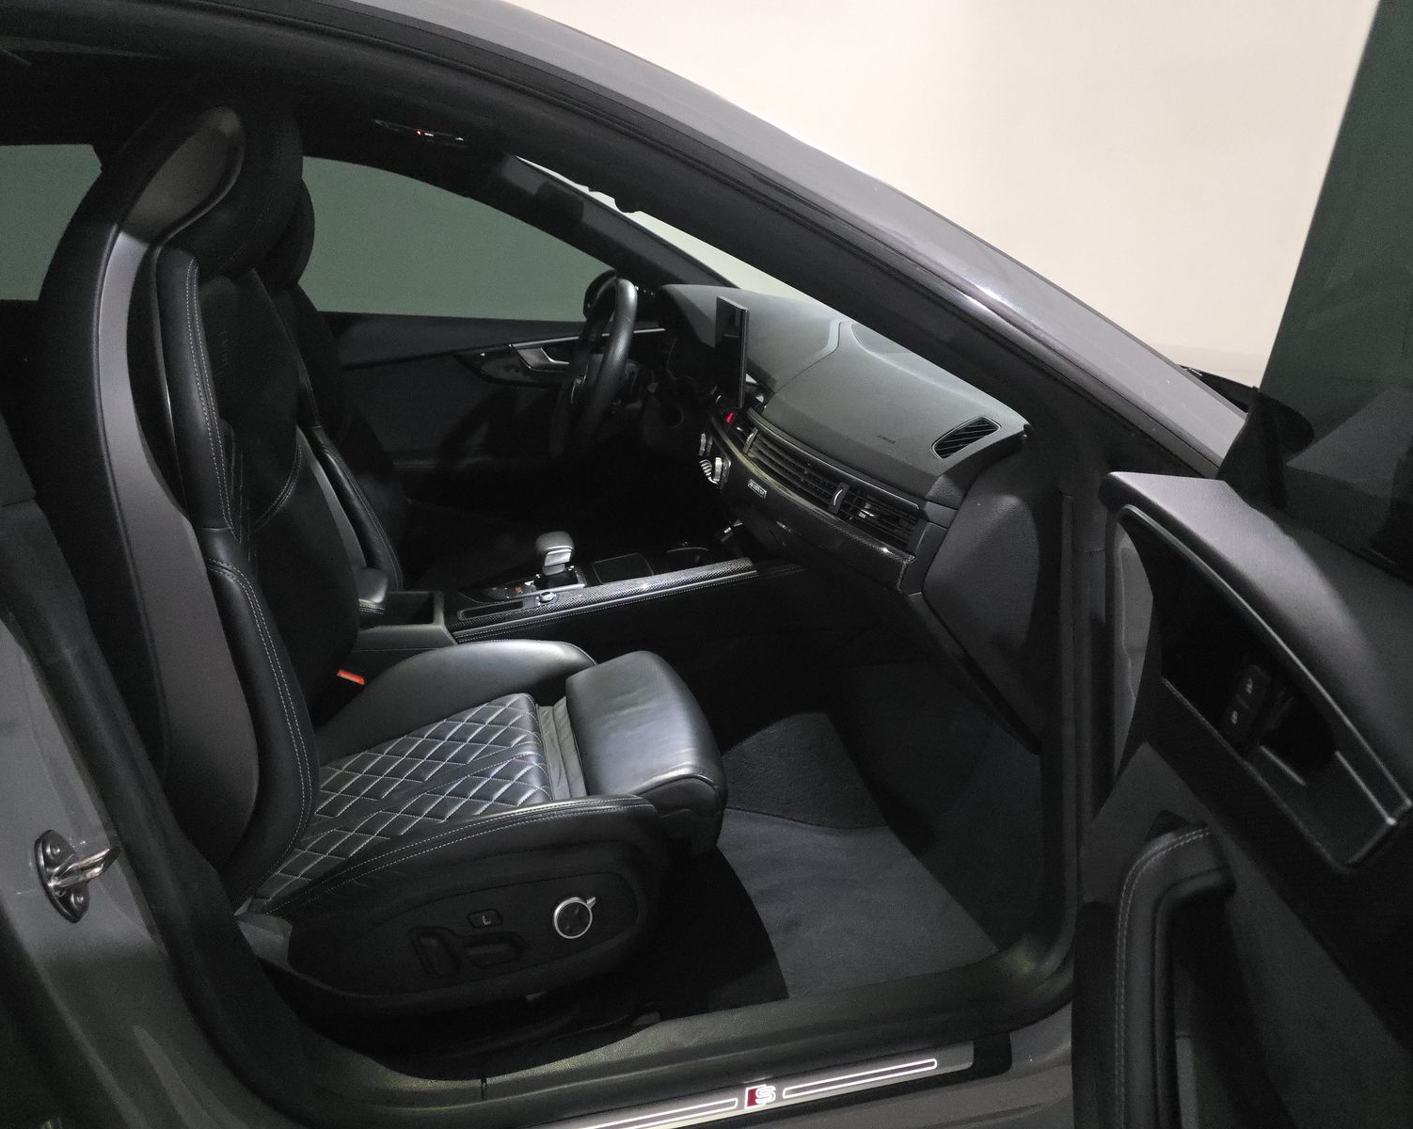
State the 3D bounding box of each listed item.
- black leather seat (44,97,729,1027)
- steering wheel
[{"bbox_3d":[-0.314,-0.016,1.143,0.690,0.950,0.560,-3,18,-14],"label":"black leather seat"},{"bbox_3d":[-0.197,-0.360,1.856,0.100,0.365,0.370,19,11,-19],"label":"steering wheel"}]

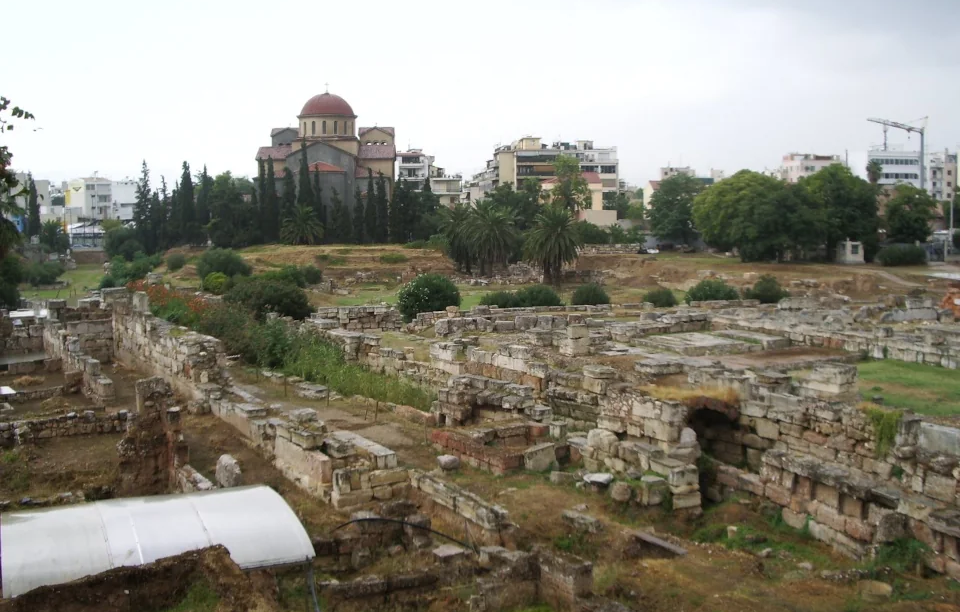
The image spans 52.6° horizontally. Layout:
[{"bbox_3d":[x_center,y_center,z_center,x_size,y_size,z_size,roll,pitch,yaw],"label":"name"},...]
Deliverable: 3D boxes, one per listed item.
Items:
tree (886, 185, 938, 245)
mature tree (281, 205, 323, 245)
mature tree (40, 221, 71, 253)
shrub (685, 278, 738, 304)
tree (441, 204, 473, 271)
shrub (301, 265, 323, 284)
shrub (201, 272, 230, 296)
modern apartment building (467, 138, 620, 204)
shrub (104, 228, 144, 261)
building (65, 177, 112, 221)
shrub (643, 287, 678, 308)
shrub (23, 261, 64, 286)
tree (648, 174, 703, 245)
[{"bbox_3d":[54.112,-11.124,122.000,6.662,8.296,6.462,0,4,0],"label":"tree"},{"bbox_3d":[-26.850,-12.259,146.000,6.318,6.017,6.128,0,4,0],"label":"mature tree"},{"bbox_3d":[-80.910,-13.150,185.000,5.720,6.290,5.500,0,4,0],"label":"mature tree"},{"bbox_3d":[19.319,-1.168,81.000,4.510,2.250,4.000,0,4,0],"label":"shrub"},{"bbox_3d":[-2.492,-8.328,118.000,5.349,8.510,5.189,0,4,0],"label":"tree"},{"bbox_3d":[-17.360,-3.245,100.000,2.370,2.061,2.370,0,4,0],"label":"shrub"},{"bbox_3d":[-25.248,-2.156,93.000,2.680,2.110,2.550,0,4,0],"label":"shrub"},{"bbox_3d":[14.295,-25.516,222.000,33.430,23.540,17.000,0,4,0],"label":"modern apartment building"},{"bbox_3d":[-50.545,-8.744,138.000,5.687,4.550,5.517,0,4,0],"label":"shrub"},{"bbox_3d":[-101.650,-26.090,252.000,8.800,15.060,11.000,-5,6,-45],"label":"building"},{"bbox_3d":[14.880,-0.660,80.000,2.970,1.900,2.700,0,4,0],"label":"shrub"},{"bbox_3d":[-44.972,-3.348,100.000,4.330,2.680,3.680,0,4,0],"label":"shrub"},{"bbox_3d":[30.213,-14.450,150.000,8.350,11.750,8.300,0,4,0],"label":"tree"}]

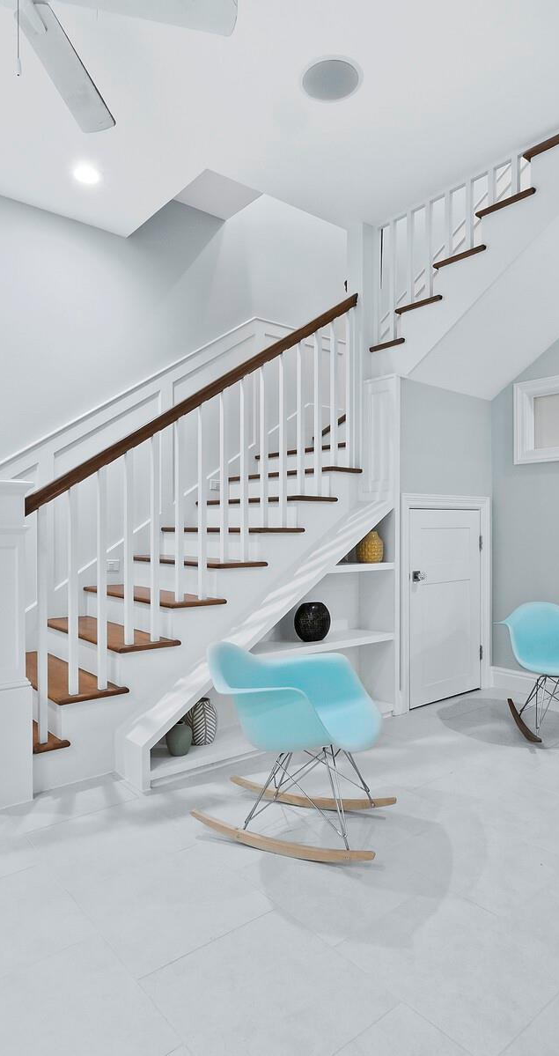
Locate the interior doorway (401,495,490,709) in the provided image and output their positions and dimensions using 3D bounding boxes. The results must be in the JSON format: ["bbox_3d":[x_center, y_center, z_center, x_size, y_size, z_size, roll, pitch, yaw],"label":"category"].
[{"bbox_3d":[1.102,0.465,3.797,1.020,1.351,0.100,0,0,-40],"label":"interior doorway"}]

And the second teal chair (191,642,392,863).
[{"bbox_3d":[0.068,0.795,2.149,0.680,0.690,0.630,0,0,21],"label":"second teal chair"}]

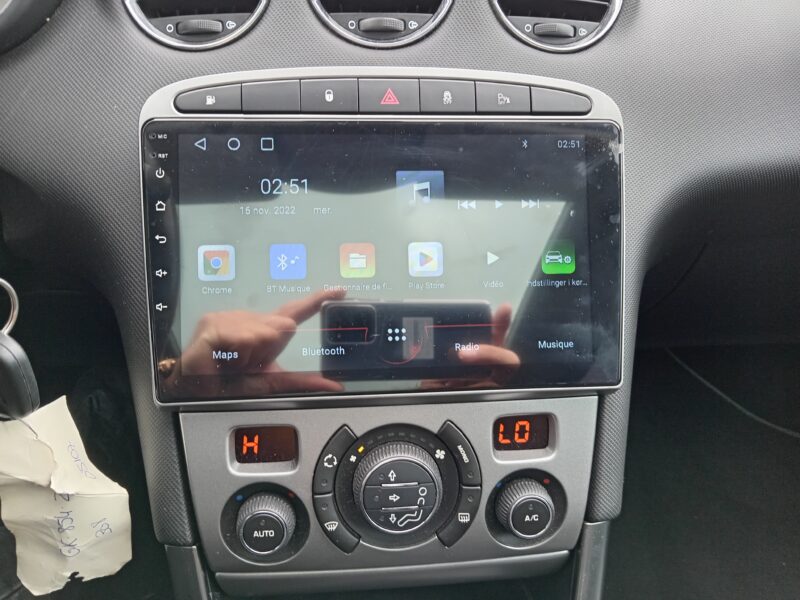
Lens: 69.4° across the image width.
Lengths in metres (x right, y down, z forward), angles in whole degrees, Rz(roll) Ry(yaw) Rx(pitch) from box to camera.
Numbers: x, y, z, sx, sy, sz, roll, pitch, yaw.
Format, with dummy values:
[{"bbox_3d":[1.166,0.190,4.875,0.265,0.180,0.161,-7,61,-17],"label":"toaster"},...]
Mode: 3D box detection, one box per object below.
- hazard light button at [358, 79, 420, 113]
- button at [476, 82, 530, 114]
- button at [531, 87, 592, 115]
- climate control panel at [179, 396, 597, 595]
[{"bbox_3d":[-0.005,-0.101,0.285,0.029,0.017,0.011,-1,-9,-5],"label":"hazard light button"},{"bbox_3d":[0.052,-0.101,0.290,0.028,0.015,0.011,-1,-9,-5],"label":"button"},{"bbox_3d":[0.081,-0.101,0.292,0.030,0.014,0.011,-1,-9,-5],"label":"button"},{"bbox_3d":[-0.005,0.095,0.283,0.204,0.090,0.038,-1,2,-5],"label":"climate control panel"}]

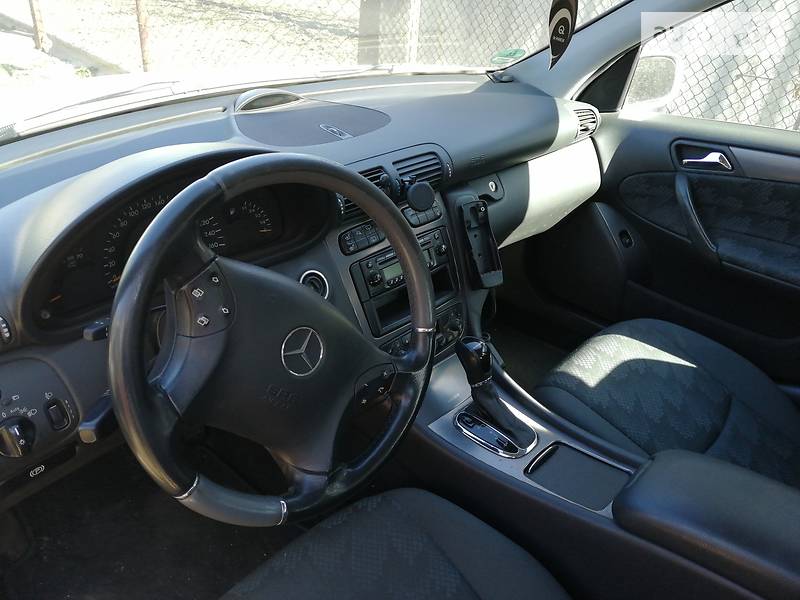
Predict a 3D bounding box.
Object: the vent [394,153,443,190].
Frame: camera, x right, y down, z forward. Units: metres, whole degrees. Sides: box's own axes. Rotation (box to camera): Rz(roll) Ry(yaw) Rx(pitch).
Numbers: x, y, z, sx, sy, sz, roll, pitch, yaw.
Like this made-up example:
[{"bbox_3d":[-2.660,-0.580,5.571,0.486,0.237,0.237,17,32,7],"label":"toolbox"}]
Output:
[{"bbox_3d":[0.022,-0.208,1.050,0.105,0.066,0.040,-25,21,-38],"label":"vent"}]

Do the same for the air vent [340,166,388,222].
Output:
[{"bbox_3d":[-0.064,-0.168,0.976,0.103,0.066,0.040,-25,21,-38],"label":"air vent"}]

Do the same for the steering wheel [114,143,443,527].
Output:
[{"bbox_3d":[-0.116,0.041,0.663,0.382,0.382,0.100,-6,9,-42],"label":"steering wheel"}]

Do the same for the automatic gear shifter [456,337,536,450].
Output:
[{"bbox_3d":[0.157,0.148,0.991,0.080,0.155,0.135,-25,41,-38],"label":"automatic gear shifter"}]

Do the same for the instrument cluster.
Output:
[{"bbox_3d":[-0.295,-0.074,0.800,0.350,0.135,0.060,-25,21,-38],"label":"instrument cluster"}]

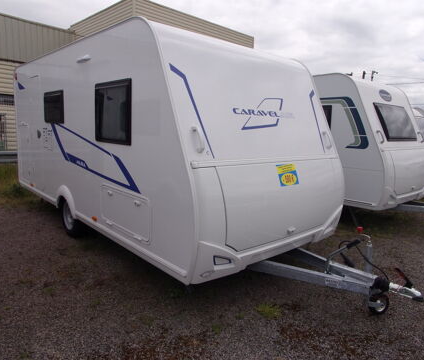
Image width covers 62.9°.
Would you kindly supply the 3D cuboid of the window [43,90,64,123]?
[{"bbox_3d":[-2.224,-1.016,4.869,0.050,0.440,0.810,-5,12,-41],"label":"window"}]

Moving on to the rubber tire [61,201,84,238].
[{"bbox_3d":[-1.942,0.498,4.945,0.190,0.625,0.625,-5,12,-41],"label":"rubber tire"}]

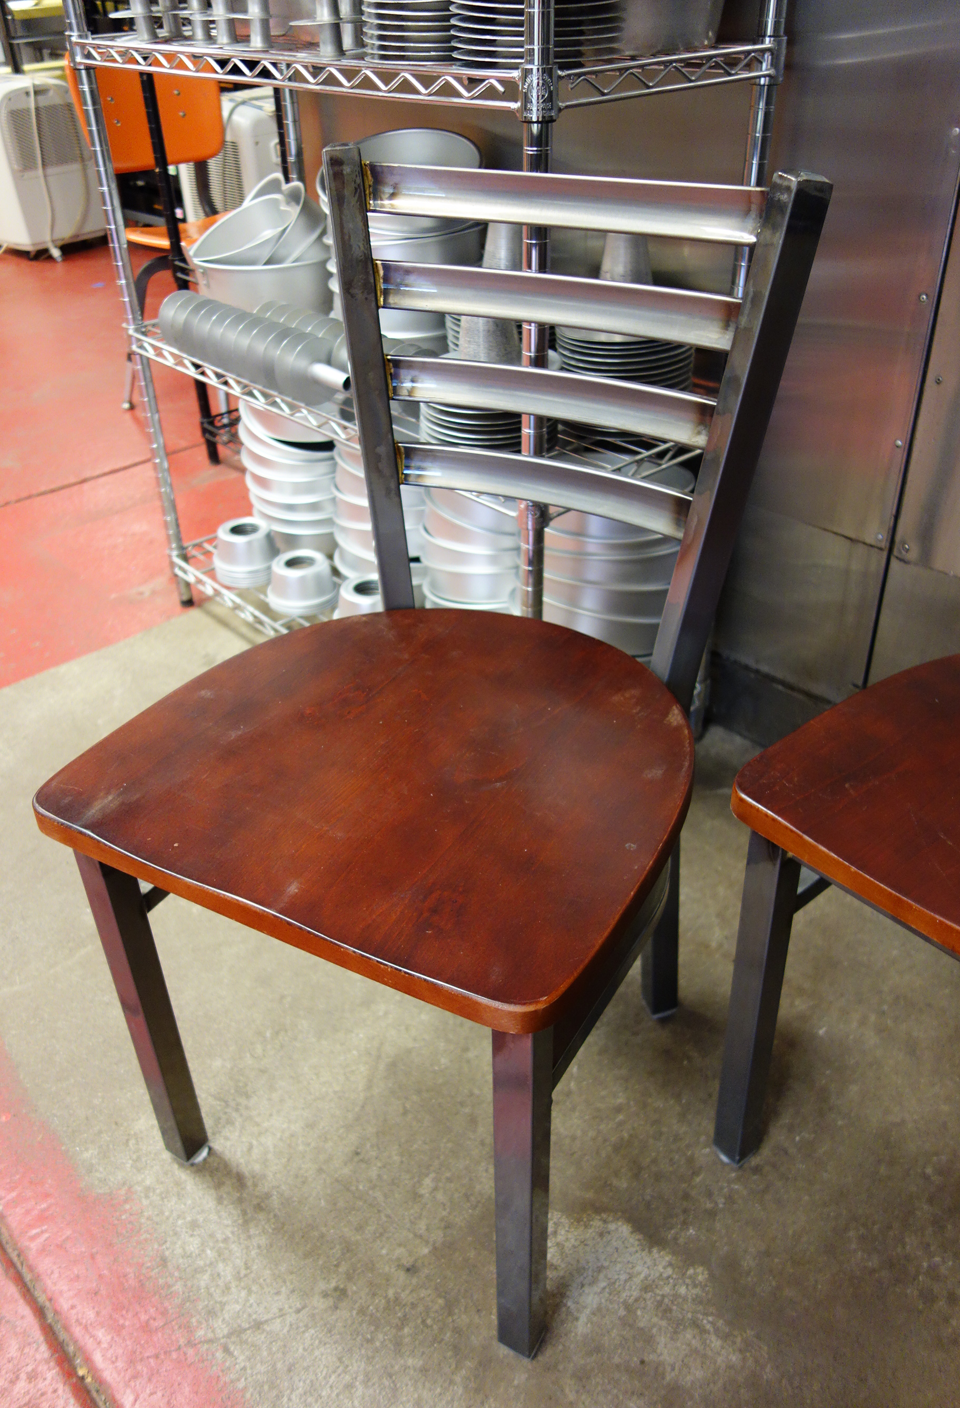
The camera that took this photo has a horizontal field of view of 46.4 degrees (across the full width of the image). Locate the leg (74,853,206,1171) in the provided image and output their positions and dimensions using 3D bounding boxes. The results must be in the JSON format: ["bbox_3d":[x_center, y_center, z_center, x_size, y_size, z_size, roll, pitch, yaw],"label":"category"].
[{"bbox_3d":[-0.289,0.258,0.972,0.030,0.420,0.030,17,39,24],"label":"leg"}]

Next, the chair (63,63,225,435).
[{"bbox_3d":[-0.621,-1.094,2.650,0.500,0.746,0.410,28,44,35],"label":"chair"}]

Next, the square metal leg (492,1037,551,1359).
[{"bbox_3d":[0.032,0.356,0.820,0.030,0.420,0.030,17,39,24],"label":"square metal leg"}]

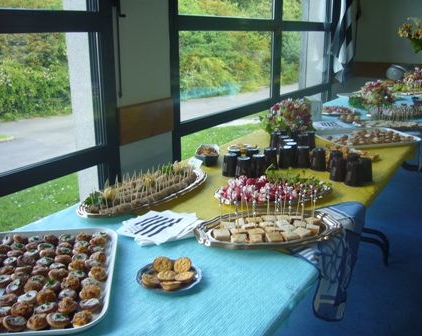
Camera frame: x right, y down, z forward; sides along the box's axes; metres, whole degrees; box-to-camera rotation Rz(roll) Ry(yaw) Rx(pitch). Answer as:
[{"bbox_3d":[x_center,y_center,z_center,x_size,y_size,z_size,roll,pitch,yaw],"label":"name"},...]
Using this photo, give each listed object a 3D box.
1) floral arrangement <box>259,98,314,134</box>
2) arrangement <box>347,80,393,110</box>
[{"bbox_3d":[0.392,-0.261,2.344,0.260,0.205,0.240,2,17,9],"label":"floral arrangement"},{"bbox_3d":[1.257,-0.571,3.532,0.350,0.225,0.300,6,18,19],"label":"arrangement"}]

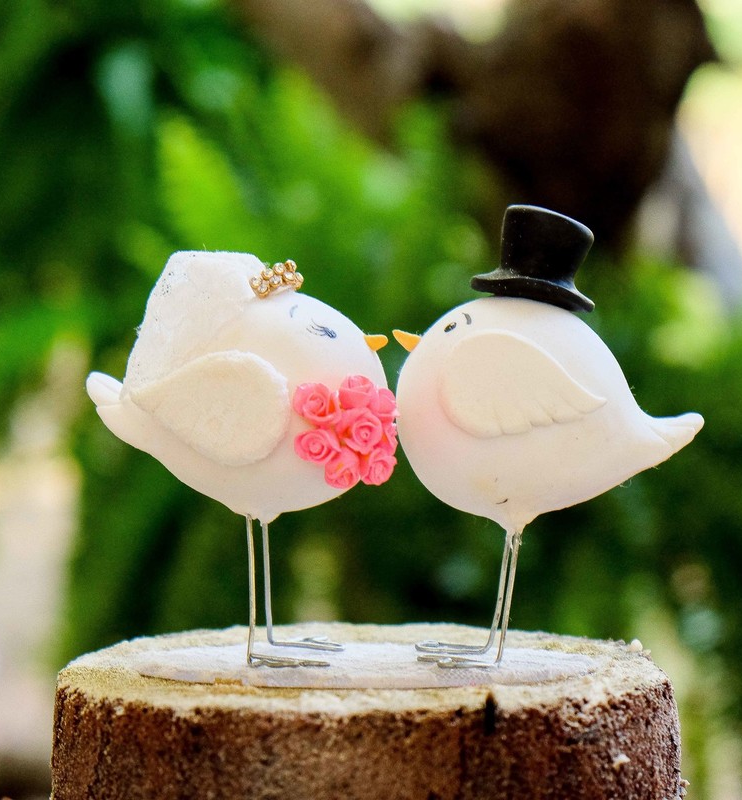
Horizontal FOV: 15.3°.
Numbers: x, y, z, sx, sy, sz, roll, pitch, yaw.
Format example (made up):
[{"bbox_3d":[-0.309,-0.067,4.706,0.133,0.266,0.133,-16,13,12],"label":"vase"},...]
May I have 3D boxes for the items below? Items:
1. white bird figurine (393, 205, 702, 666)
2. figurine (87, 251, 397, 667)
[{"bbox_3d":[0.043,0.008,0.665,0.074,0.109,0.059,0,3,0],"label":"white bird figurine"},{"bbox_3d":[-0.031,0.013,0.665,0.075,0.098,0.060,0,3,4],"label":"figurine"}]

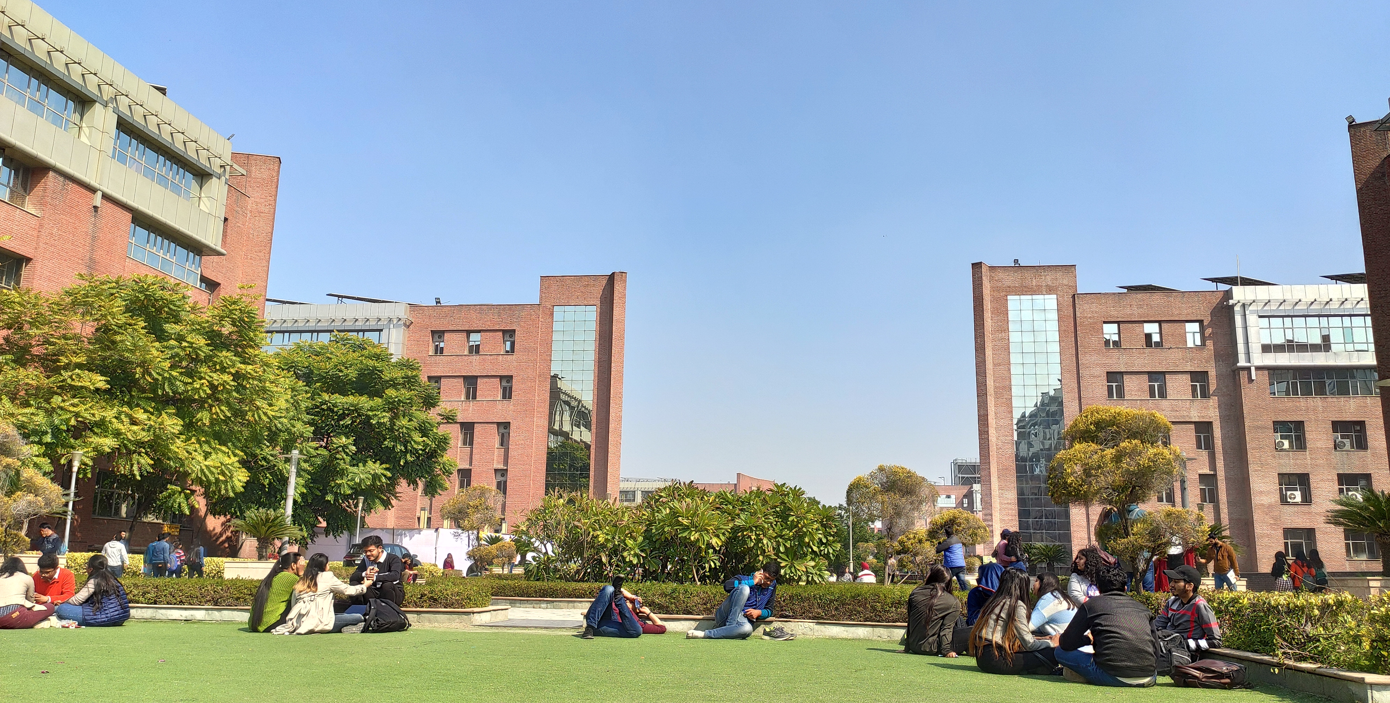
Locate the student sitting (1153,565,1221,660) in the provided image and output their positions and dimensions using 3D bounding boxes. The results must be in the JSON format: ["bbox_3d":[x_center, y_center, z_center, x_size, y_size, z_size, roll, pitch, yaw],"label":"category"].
[{"bbox_3d":[3.772,2.070,8.050,0.660,0.820,0.580,12,-16,-41],"label":"student sitting"}]

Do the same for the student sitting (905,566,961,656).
[{"bbox_3d":[2.321,2.442,9.850,0.560,0.800,0.620,-6,-14,29],"label":"student sitting"}]

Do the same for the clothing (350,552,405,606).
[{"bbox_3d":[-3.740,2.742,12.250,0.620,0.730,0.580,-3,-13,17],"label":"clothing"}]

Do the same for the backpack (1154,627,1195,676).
[{"bbox_3d":[3.467,2.156,7.567,0.290,0.370,0.220,7,-13,-29],"label":"backpack"}]

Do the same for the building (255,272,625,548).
[{"bbox_3d":[-22.720,7.041,88.256,33.000,23.600,16.000,0,-11,4],"label":"building"}]

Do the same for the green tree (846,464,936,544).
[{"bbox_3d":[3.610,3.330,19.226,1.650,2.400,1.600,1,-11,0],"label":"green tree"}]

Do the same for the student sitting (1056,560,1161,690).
[{"bbox_3d":[2.839,1.844,7.155,0.620,0.800,0.640,3,-11,-12],"label":"student sitting"}]

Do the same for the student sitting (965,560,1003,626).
[{"bbox_3d":[2.772,2.467,10.000,0.550,0.830,0.600,0,-12,6],"label":"student sitting"}]

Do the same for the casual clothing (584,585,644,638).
[{"bbox_3d":[-0.907,2.900,11.700,0.660,0.570,0.600,-4,-13,23],"label":"casual clothing"}]

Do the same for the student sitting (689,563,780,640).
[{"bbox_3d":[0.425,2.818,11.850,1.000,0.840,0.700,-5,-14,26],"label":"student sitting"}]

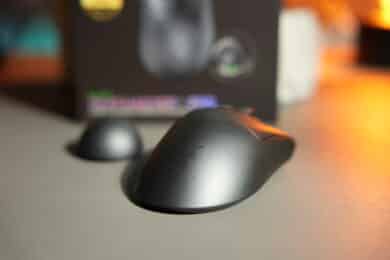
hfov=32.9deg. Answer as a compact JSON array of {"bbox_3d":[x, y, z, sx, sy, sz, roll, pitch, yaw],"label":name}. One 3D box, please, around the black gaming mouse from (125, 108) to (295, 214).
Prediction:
[{"bbox_3d":[0.014,0.008,0.420,0.068,0.044,0.127,9,20,26],"label":"black gaming mouse"}]

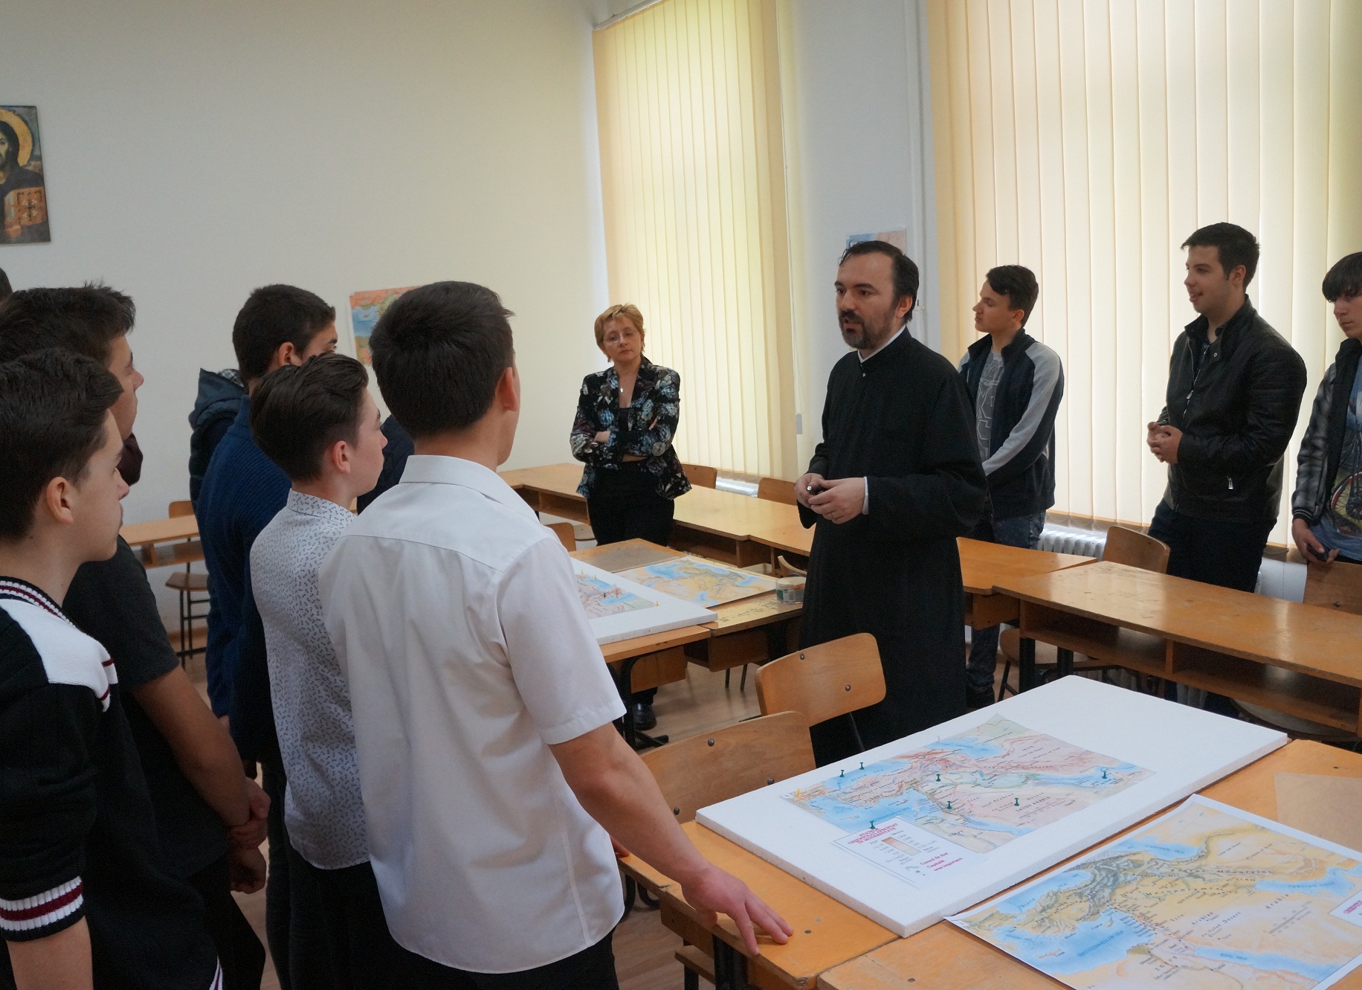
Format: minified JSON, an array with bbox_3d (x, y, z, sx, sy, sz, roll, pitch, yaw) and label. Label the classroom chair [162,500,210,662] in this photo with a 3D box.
[{"bbox_3d":[-2.603,0.467,6.075,0.400,0.820,0.480,-8,9,-29],"label":"classroom chair"}]

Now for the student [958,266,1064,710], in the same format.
[{"bbox_3d":[1.244,-0.018,4.320,0.380,1.712,0.460,-9,11,-30],"label":"student"}]

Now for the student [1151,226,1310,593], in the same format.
[{"bbox_3d":[1.672,0.066,3.416,0.400,1.759,0.500,-7,8,-22],"label":"student"}]

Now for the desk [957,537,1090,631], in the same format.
[{"bbox_3d":[0.822,0.550,3.988,0.500,0.750,1.220,-9,11,-31],"label":"desk"}]

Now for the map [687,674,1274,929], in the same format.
[{"bbox_3d":[0.577,0.500,1.966,1.000,0.022,0.500,-10,11,-33],"label":"map"}]

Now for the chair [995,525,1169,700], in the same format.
[{"bbox_3d":[1.342,0.540,3.727,0.460,0.785,0.410,-5,10,-11],"label":"chair"}]

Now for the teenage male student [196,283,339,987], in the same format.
[{"bbox_3d":[-0.831,0.385,2.512,0.340,1.693,0.480,-8,9,-29],"label":"teenage male student"}]

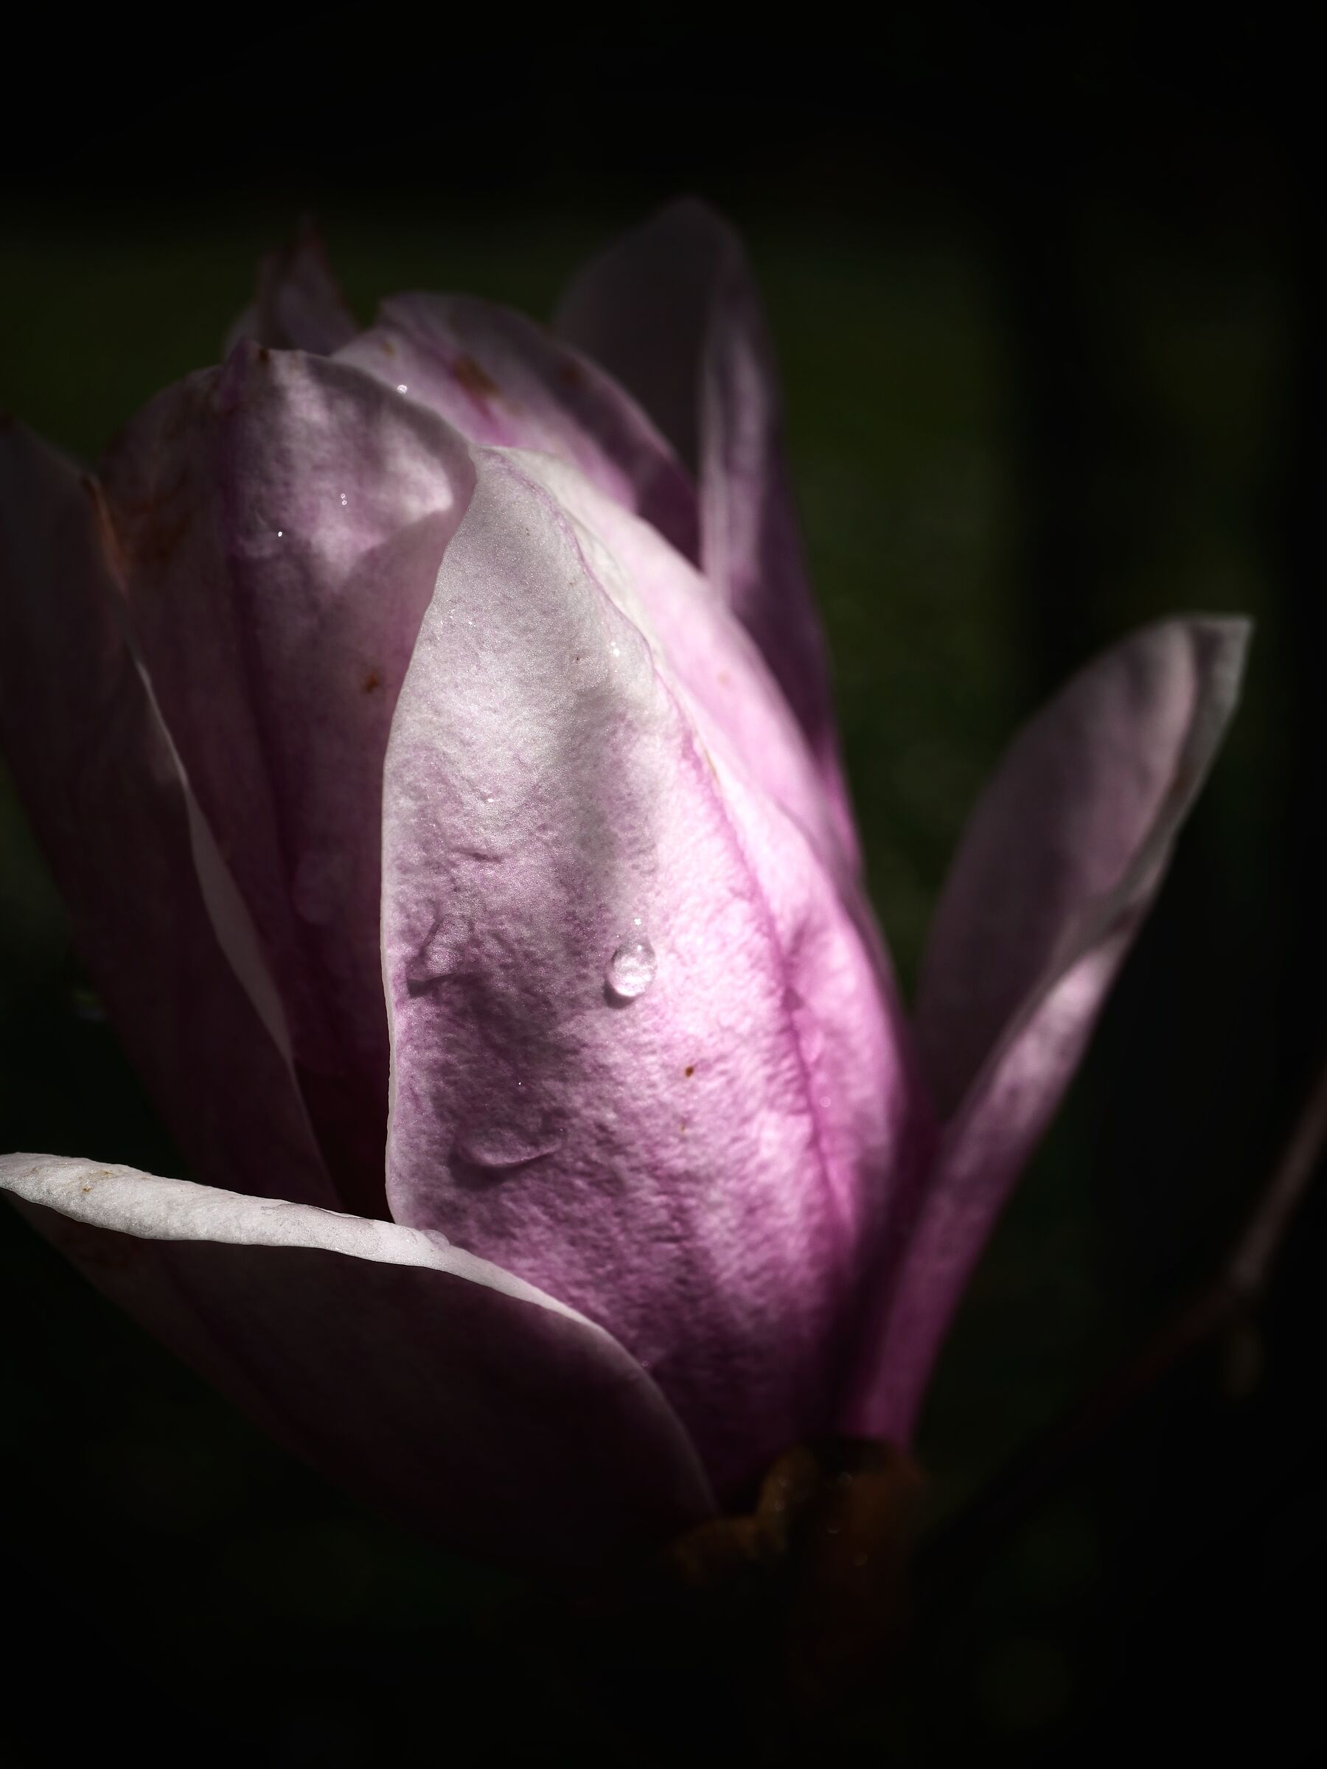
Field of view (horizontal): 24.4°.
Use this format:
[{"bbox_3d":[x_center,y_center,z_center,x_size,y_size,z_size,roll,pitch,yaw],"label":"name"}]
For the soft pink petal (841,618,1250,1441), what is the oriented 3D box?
[{"bbox_3d":[0.031,0.011,0.270,0.016,0.082,0.028,26,-7,-7],"label":"soft pink petal"}]

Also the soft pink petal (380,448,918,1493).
[{"bbox_3d":[-0.003,0.007,0.250,0.039,0.086,0.022,-17,9,-14],"label":"soft pink petal"}]

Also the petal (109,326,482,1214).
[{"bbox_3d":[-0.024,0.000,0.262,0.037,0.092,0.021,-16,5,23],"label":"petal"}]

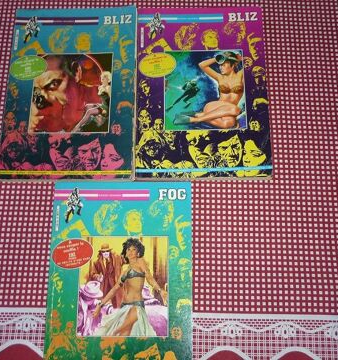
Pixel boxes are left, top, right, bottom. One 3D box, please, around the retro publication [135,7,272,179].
[{"bbox_3d":[0.032,-0.088,0.453,0.128,0.012,0.182,-1,74,1],"label":"retro publication"}]

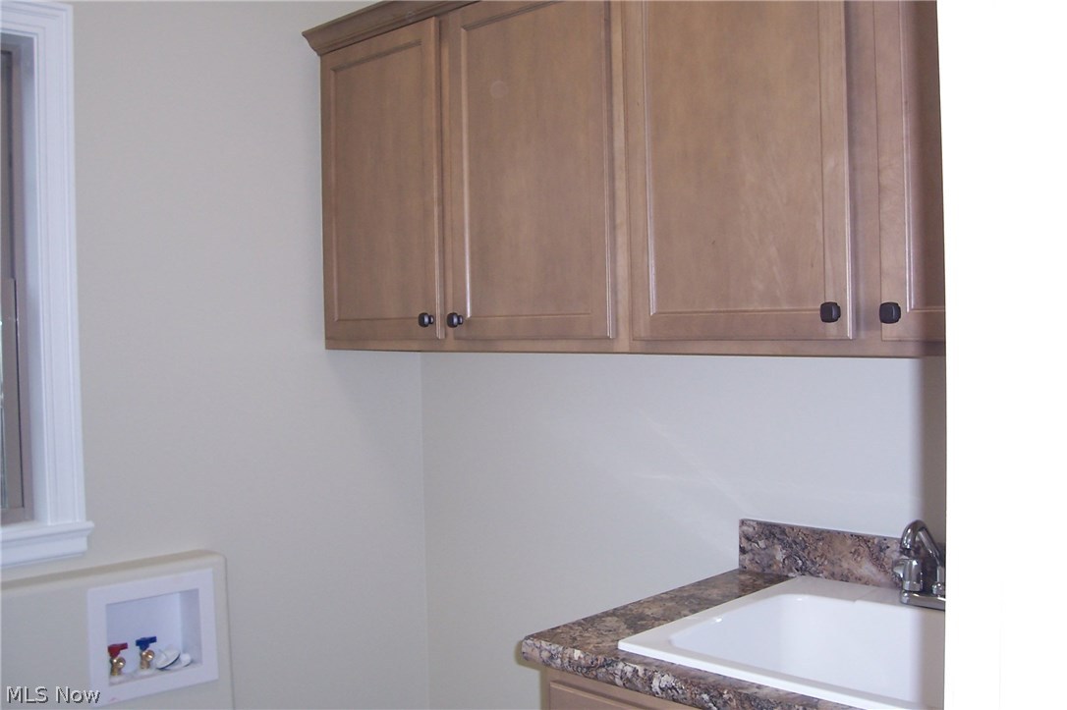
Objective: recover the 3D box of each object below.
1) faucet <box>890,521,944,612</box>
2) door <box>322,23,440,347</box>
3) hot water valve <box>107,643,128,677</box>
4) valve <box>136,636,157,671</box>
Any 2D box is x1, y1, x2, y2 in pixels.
[{"bbox_3d":[0.646,0.349,1.664,0.170,0.163,0.185,1,2,45],"label":"faucet"},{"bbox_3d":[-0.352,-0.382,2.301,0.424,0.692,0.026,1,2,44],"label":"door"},{"bbox_3d":[-0.865,0.639,2.105,0.044,0.068,0.046,1,2,45],"label":"hot water valve"},{"bbox_3d":[-0.822,0.638,2.149,0.044,0.068,0.046,1,2,45],"label":"valve"}]

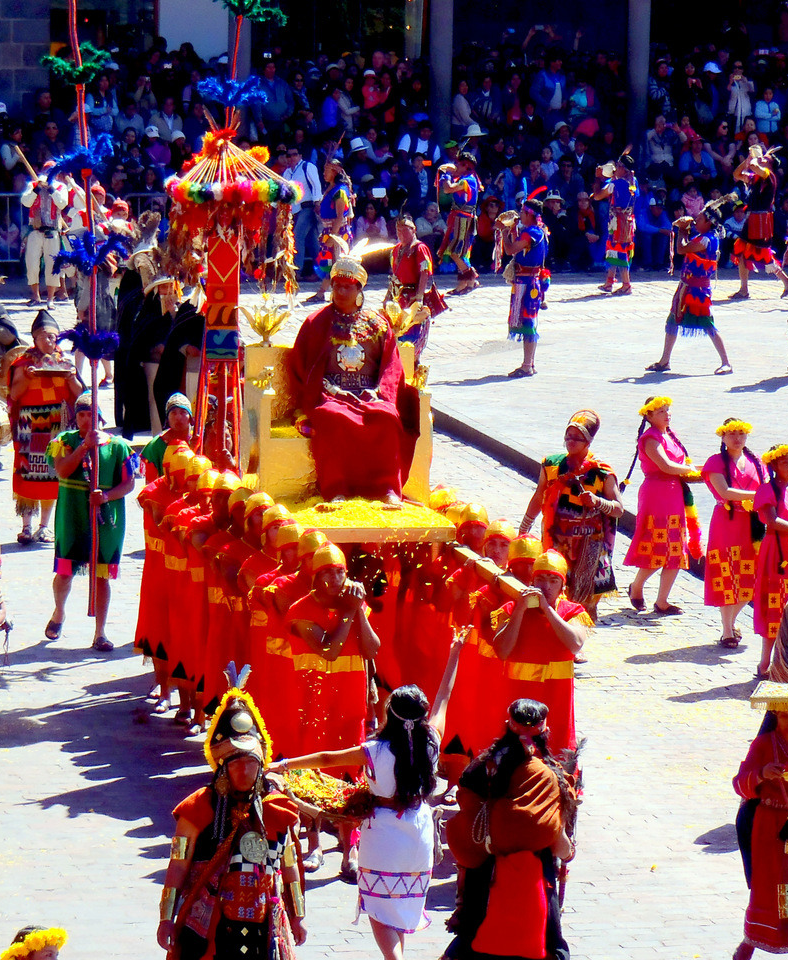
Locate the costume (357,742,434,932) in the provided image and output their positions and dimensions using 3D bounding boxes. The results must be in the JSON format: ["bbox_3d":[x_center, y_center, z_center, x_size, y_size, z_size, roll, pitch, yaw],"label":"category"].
[{"bbox_3d":[0.007,1.655,24.100,0.370,0.920,0.290,0,7,0],"label":"costume"}]

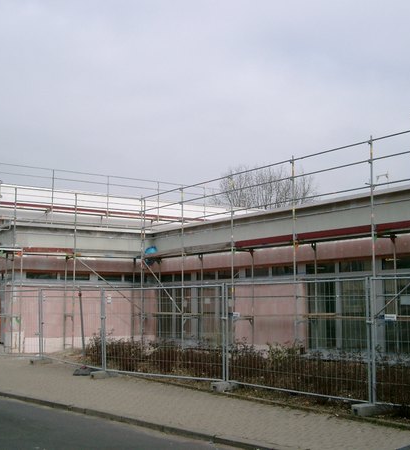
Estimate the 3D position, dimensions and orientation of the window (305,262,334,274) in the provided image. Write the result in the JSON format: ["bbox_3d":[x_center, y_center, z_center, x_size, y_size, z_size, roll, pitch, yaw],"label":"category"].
[{"bbox_3d":[3.292,1.237,18.184,0.100,0.320,1.088,6,-10,-38],"label":"window"}]

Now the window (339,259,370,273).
[{"bbox_3d":[4.055,1.106,17.215,0.100,0.329,1.081,6,-10,-38],"label":"window"}]

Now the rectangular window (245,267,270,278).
[{"bbox_3d":[1.683,1.503,20.232,0.100,0.322,1.087,6,-10,-38],"label":"rectangular window"}]

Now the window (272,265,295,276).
[{"bbox_3d":[2.401,1.384,19.319,0.100,0.324,1.053,6,-10,-38],"label":"window"}]

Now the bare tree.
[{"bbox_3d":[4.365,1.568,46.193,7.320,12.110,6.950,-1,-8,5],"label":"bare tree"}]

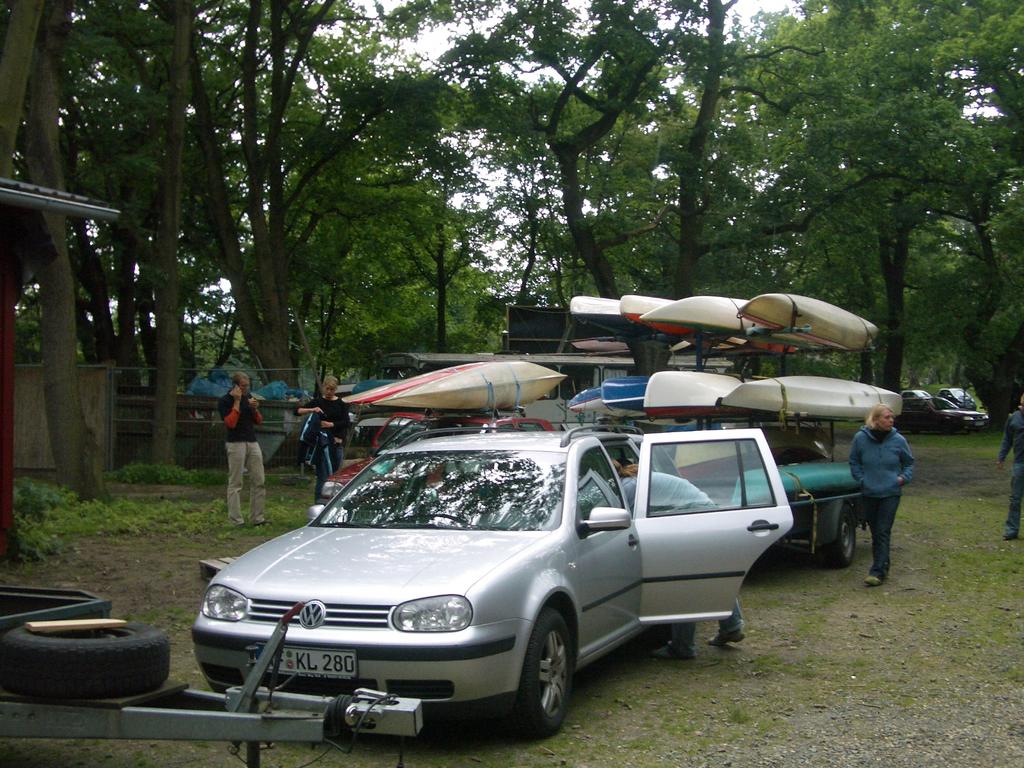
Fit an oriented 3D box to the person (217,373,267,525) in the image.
[{"bbox_3d":[-3.145,0.765,14.100,0.540,1.780,0.420,1,-2,-37],"label":"person"}]

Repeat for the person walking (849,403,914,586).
[{"bbox_3d":[3.350,1.007,11.000,0.550,1.650,0.420,-1,-2,21],"label":"person walking"}]

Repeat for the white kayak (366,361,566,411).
[{"bbox_3d":[-0.290,0.020,13.500,0.620,0.460,4.600,-1,-2,26],"label":"white kayak"}]

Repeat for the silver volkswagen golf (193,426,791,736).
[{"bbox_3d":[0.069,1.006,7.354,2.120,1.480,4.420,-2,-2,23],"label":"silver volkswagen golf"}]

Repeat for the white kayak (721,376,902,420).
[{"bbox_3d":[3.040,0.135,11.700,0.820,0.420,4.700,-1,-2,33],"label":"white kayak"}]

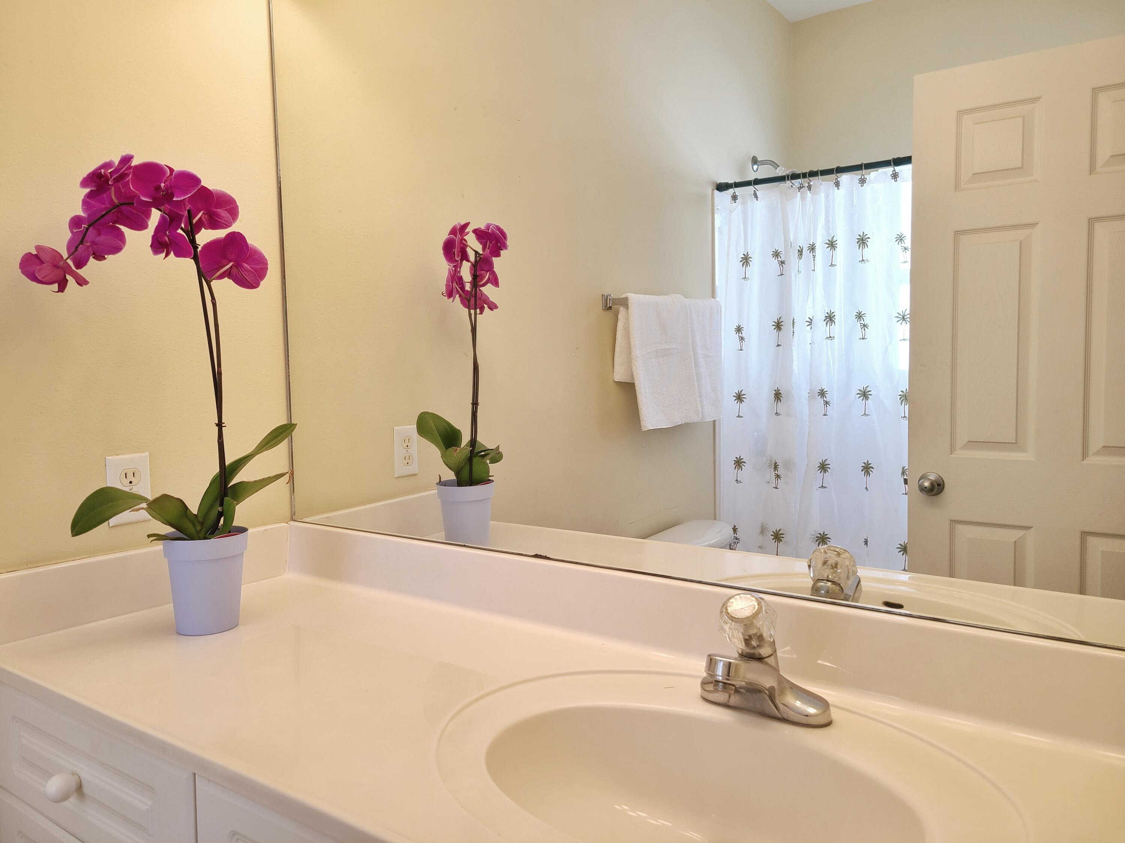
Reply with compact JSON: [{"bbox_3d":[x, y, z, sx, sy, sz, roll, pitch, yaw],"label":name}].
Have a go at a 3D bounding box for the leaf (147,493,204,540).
[{"bbox_3d":[-0.568,0.143,1.243,0.050,0.077,0.088,2,5,35],"label":"leaf"}]

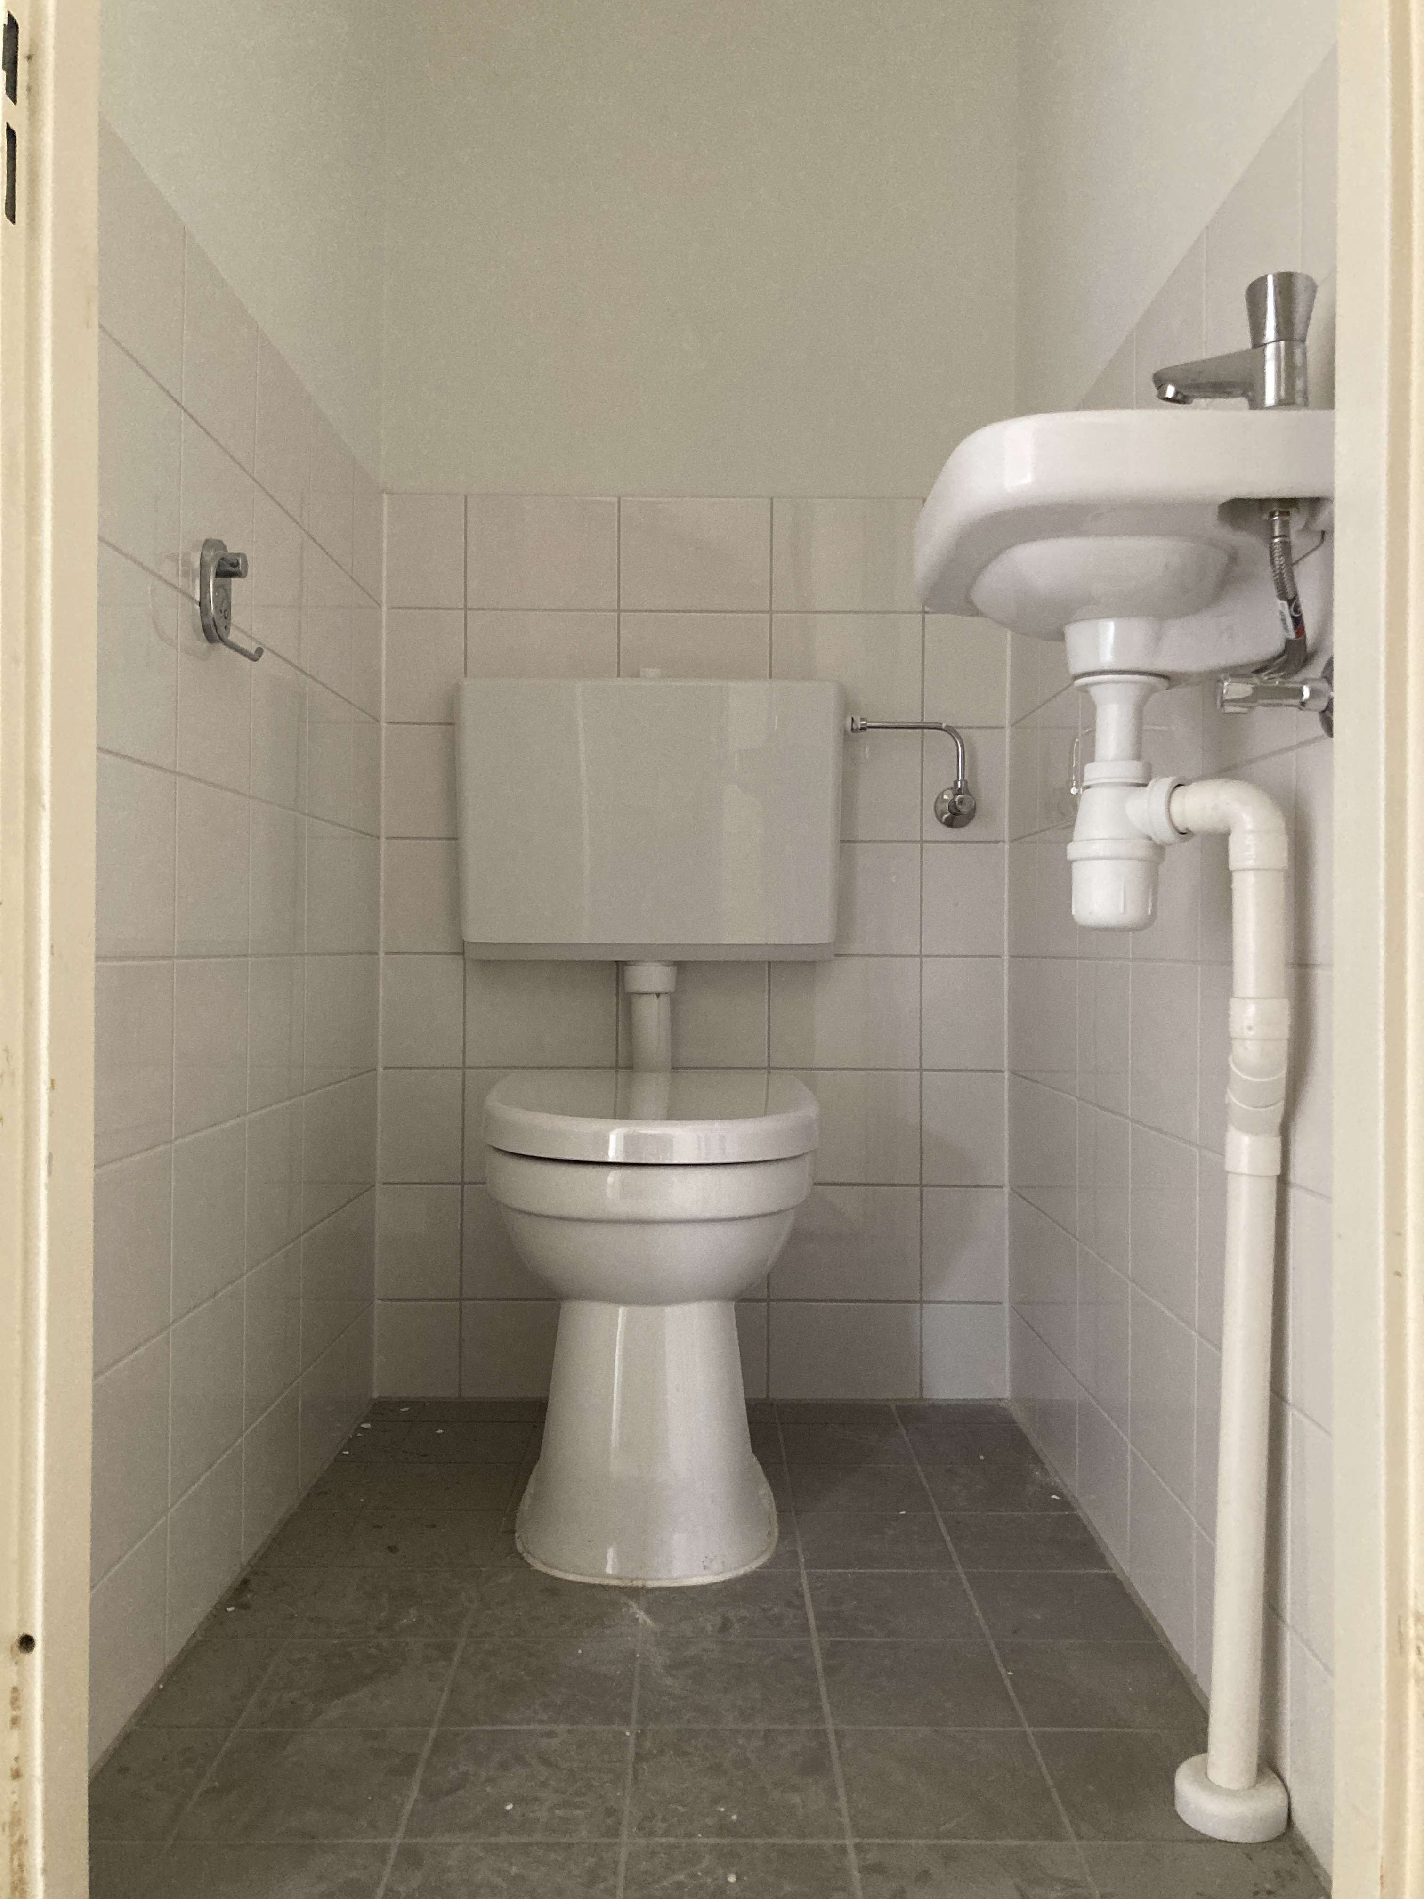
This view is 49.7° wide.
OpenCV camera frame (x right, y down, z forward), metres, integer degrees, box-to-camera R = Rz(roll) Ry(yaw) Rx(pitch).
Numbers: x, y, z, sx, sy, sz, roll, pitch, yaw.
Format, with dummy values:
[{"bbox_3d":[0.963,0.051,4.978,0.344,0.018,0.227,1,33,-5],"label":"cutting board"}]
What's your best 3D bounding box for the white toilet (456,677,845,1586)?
[{"bbox_3d":[-0.071,0.128,1.688,0.472,0.930,0.665,0,0,0],"label":"white toilet"}]

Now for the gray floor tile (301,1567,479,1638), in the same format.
[{"bbox_3d":[-0.288,0.596,1.391,0.148,0.010,0.147,0,0,-1],"label":"gray floor tile"}]

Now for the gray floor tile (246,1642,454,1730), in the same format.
[{"bbox_3d":[-0.287,0.597,1.243,0.148,0.010,0.146,0,0,0],"label":"gray floor tile"}]

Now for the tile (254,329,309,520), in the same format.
[{"bbox_3d":[-0.436,-0.519,1.552,0.010,0.148,0.194,0,0,0],"label":"tile"}]

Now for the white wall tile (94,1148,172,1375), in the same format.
[{"bbox_3d":[-0.444,0.233,1.153,0.009,0.148,0.194,0,0,0],"label":"white wall tile"}]

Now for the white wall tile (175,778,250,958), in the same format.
[{"bbox_3d":[-0.439,-0.068,1.343,0.010,0.148,0.197,0,0,0],"label":"white wall tile"}]

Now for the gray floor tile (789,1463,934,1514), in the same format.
[{"bbox_3d":[0.162,0.598,1.694,0.148,0.010,0.148,0,0,0],"label":"gray floor tile"}]

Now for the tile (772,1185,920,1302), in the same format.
[{"bbox_3d":[0.174,0.386,2.022,0.198,0.148,0.010,0,0,0],"label":"tile"}]

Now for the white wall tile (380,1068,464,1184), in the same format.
[{"bbox_3d":[-0.379,0.231,2.007,0.107,0.148,0.009,0,0,0],"label":"white wall tile"}]

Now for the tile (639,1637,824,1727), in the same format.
[{"bbox_3d":[0.015,0.595,1.238,0.147,0.010,0.147,0,0,0],"label":"tile"}]

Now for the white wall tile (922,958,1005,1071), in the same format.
[{"bbox_3d":[0.332,0.086,2.013,0.111,0.148,0.009,0,0,0],"label":"white wall tile"}]

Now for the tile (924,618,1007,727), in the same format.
[{"bbox_3d":[0.336,-0.366,2.023,0.111,0.148,0.010,0,0,0],"label":"tile"}]

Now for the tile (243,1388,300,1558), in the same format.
[{"bbox_3d":[-0.448,0.525,1.552,0.010,0.127,0.194,0,0,0],"label":"tile"}]

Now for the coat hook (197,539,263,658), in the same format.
[{"bbox_3d":[-0.415,-0.304,1.325,0.046,0.106,0.049,0,0,0],"label":"coat hook"}]

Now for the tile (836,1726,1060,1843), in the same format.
[{"bbox_3d":[0.167,0.600,1.097,0.148,0.010,0.146,0,0,0],"label":"tile"}]

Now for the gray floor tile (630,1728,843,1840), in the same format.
[{"bbox_3d":[0.017,0.596,1.091,0.148,0.010,0.147,0,0,-1],"label":"gray floor tile"}]

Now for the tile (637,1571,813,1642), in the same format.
[{"bbox_3d":[0.014,0.597,1.392,0.148,0.010,0.148,0,0,0],"label":"tile"}]

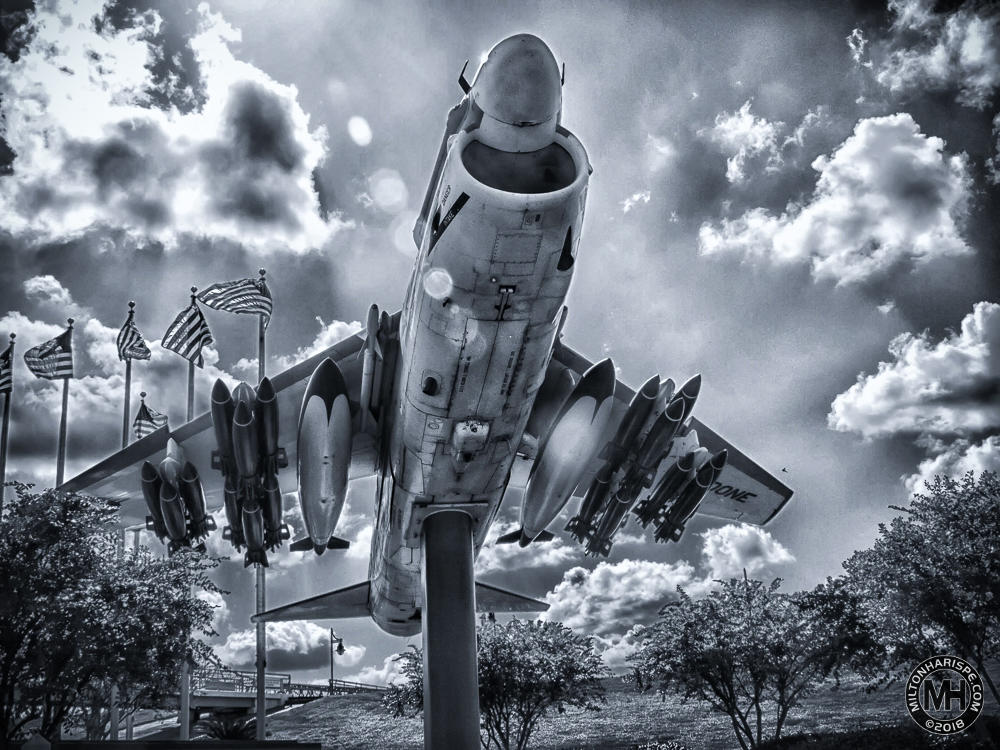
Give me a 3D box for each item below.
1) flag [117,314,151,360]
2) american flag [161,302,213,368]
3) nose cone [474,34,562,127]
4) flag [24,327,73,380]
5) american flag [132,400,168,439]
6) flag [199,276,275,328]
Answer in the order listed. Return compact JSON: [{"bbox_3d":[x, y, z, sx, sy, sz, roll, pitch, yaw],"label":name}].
[{"bbox_3d":[-9.753,-0.998,29.215,1.000,1.350,0.600,6,-19,-29],"label":"flag"},{"bbox_3d":[-8.094,-1.020,28.343,1.450,1.750,0.550,9,-21,-36],"label":"american flag"},{"bbox_3d":[0.163,-2.665,9.608,0.790,0.770,0.740,0,-33,-10],"label":"nose cone"},{"bbox_3d":[-12.242,-0.583,29.767,1.500,1.500,0.500,11,-22,-40],"label":"flag"},{"bbox_3d":[-11.901,1.551,37.434,1.450,1.450,0.500,-15,-20,33],"label":"american flag"},{"bbox_3d":[-6.596,-1.808,27.377,2.000,1.400,0.600,5,-19,-27],"label":"flag"}]

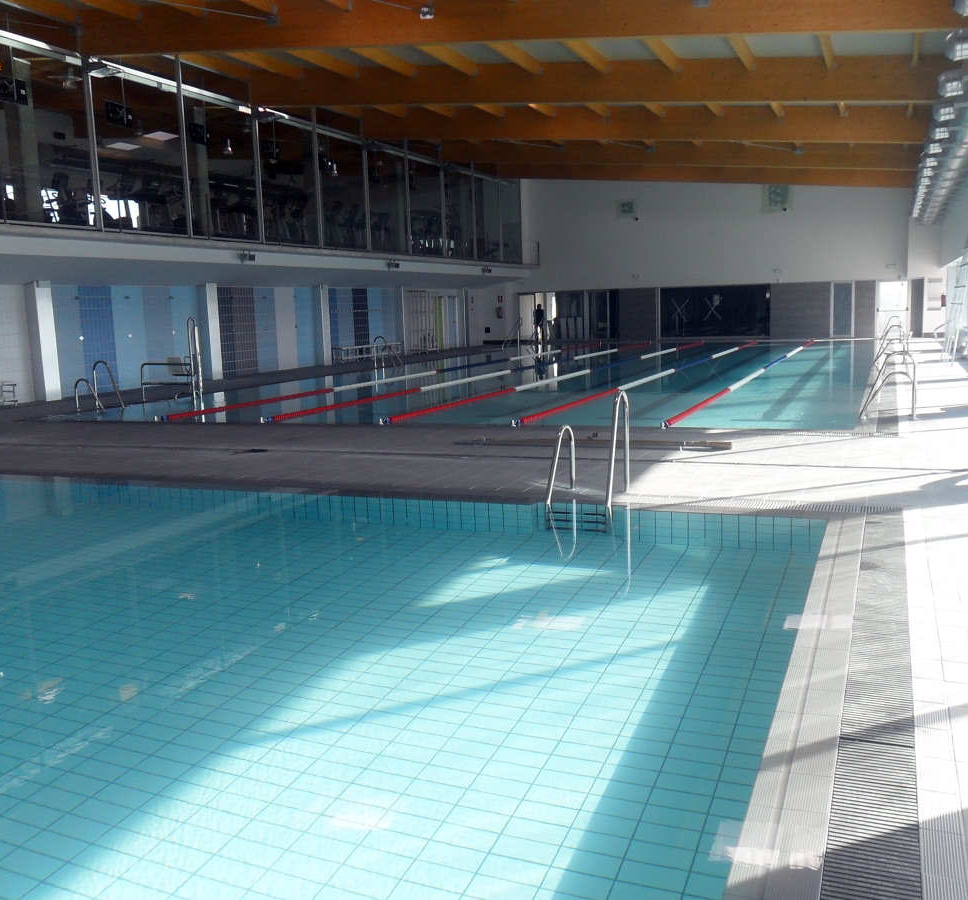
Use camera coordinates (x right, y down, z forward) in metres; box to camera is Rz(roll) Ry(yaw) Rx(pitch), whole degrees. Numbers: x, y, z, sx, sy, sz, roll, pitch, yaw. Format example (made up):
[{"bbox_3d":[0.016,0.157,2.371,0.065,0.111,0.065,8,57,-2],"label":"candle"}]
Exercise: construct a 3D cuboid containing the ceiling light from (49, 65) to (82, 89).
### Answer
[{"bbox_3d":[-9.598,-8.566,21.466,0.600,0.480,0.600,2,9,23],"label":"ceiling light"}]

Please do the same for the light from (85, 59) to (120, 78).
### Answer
[{"bbox_3d":[-7.460,-7.480,18.351,0.550,0.220,0.360,2,9,23],"label":"light"}]

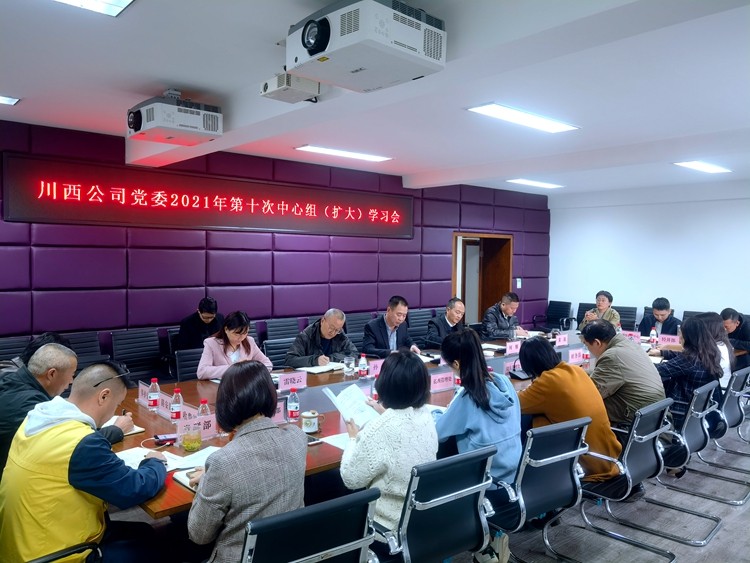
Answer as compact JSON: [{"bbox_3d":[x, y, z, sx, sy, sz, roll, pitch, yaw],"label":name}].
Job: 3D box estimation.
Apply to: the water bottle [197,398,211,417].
[{"bbox_3d":[-0.885,0.706,3.038,0.060,0.190,0.060,-1,3,-40],"label":"water bottle"}]

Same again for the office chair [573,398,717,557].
[{"bbox_3d":[1.305,1.075,3.296,0.530,0.890,0.600,-1,3,-41],"label":"office chair"}]

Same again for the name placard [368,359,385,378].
[{"bbox_3d":[0.054,0.651,4.391,0.220,0.110,0.060,-1,3,-41],"label":"name placard"}]

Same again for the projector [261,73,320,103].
[{"bbox_3d":[-0.465,-1.061,3.207,0.217,0.086,0.261,-1,3,-41],"label":"projector"}]

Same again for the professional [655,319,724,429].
[{"bbox_3d":[2.224,0.867,4.427,0.500,1.230,0.800,-1,3,-41],"label":"professional"}]

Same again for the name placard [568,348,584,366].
[{"bbox_3d":[1.745,0.648,5.041,0.220,0.110,0.060,-1,3,-41],"label":"name placard"}]

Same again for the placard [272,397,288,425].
[{"bbox_3d":[-0.554,0.690,3.054,0.215,0.128,0.050,-1,3,-41],"label":"placard"}]

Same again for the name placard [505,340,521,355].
[{"bbox_3d":[1.303,0.622,5.484,0.220,0.110,0.060,-1,3,-41],"label":"name placard"}]

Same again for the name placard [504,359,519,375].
[{"bbox_3d":[1.117,0.702,4.744,0.210,0.115,0.060,-1,3,-40],"label":"name placard"}]

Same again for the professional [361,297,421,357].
[{"bbox_3d":[0.177,0.775,5.590,0.560,1.270,0.780,-1,3,-41],"label":"professional"}]

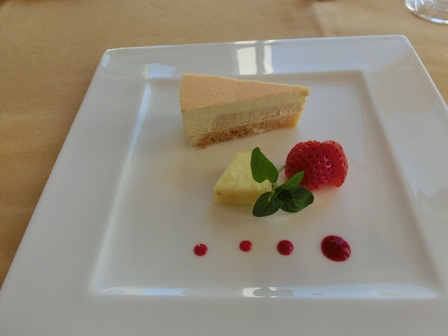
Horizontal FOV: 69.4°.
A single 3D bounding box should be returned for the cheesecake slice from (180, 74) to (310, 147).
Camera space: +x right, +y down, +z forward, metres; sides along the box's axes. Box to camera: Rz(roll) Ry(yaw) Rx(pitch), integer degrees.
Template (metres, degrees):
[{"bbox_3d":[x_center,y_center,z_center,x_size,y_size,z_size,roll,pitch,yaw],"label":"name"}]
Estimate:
[{"bbox_3d":[0.015,-0.042,0.232,0.086,0.036,0.038,1,55,6],"label":"cheesecake slice"}]

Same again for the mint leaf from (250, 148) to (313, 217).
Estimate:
[{"bbox_3d":[0.035,0.008,0.191,0.035,0.026,0.037,-1,54,5],"label":"mint leaf"}]

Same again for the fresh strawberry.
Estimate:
[{"bbox_3d":[0.057,-0.001,0.201,0.038,0.031,0.033,-1,54,5],"label":"fresh strawberry"}]

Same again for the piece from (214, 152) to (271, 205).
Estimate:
[{"bbox_3d":[0.014,0.007,0.209,0.038,0.017,0.030,-1,54,5],"label":"piece"}]

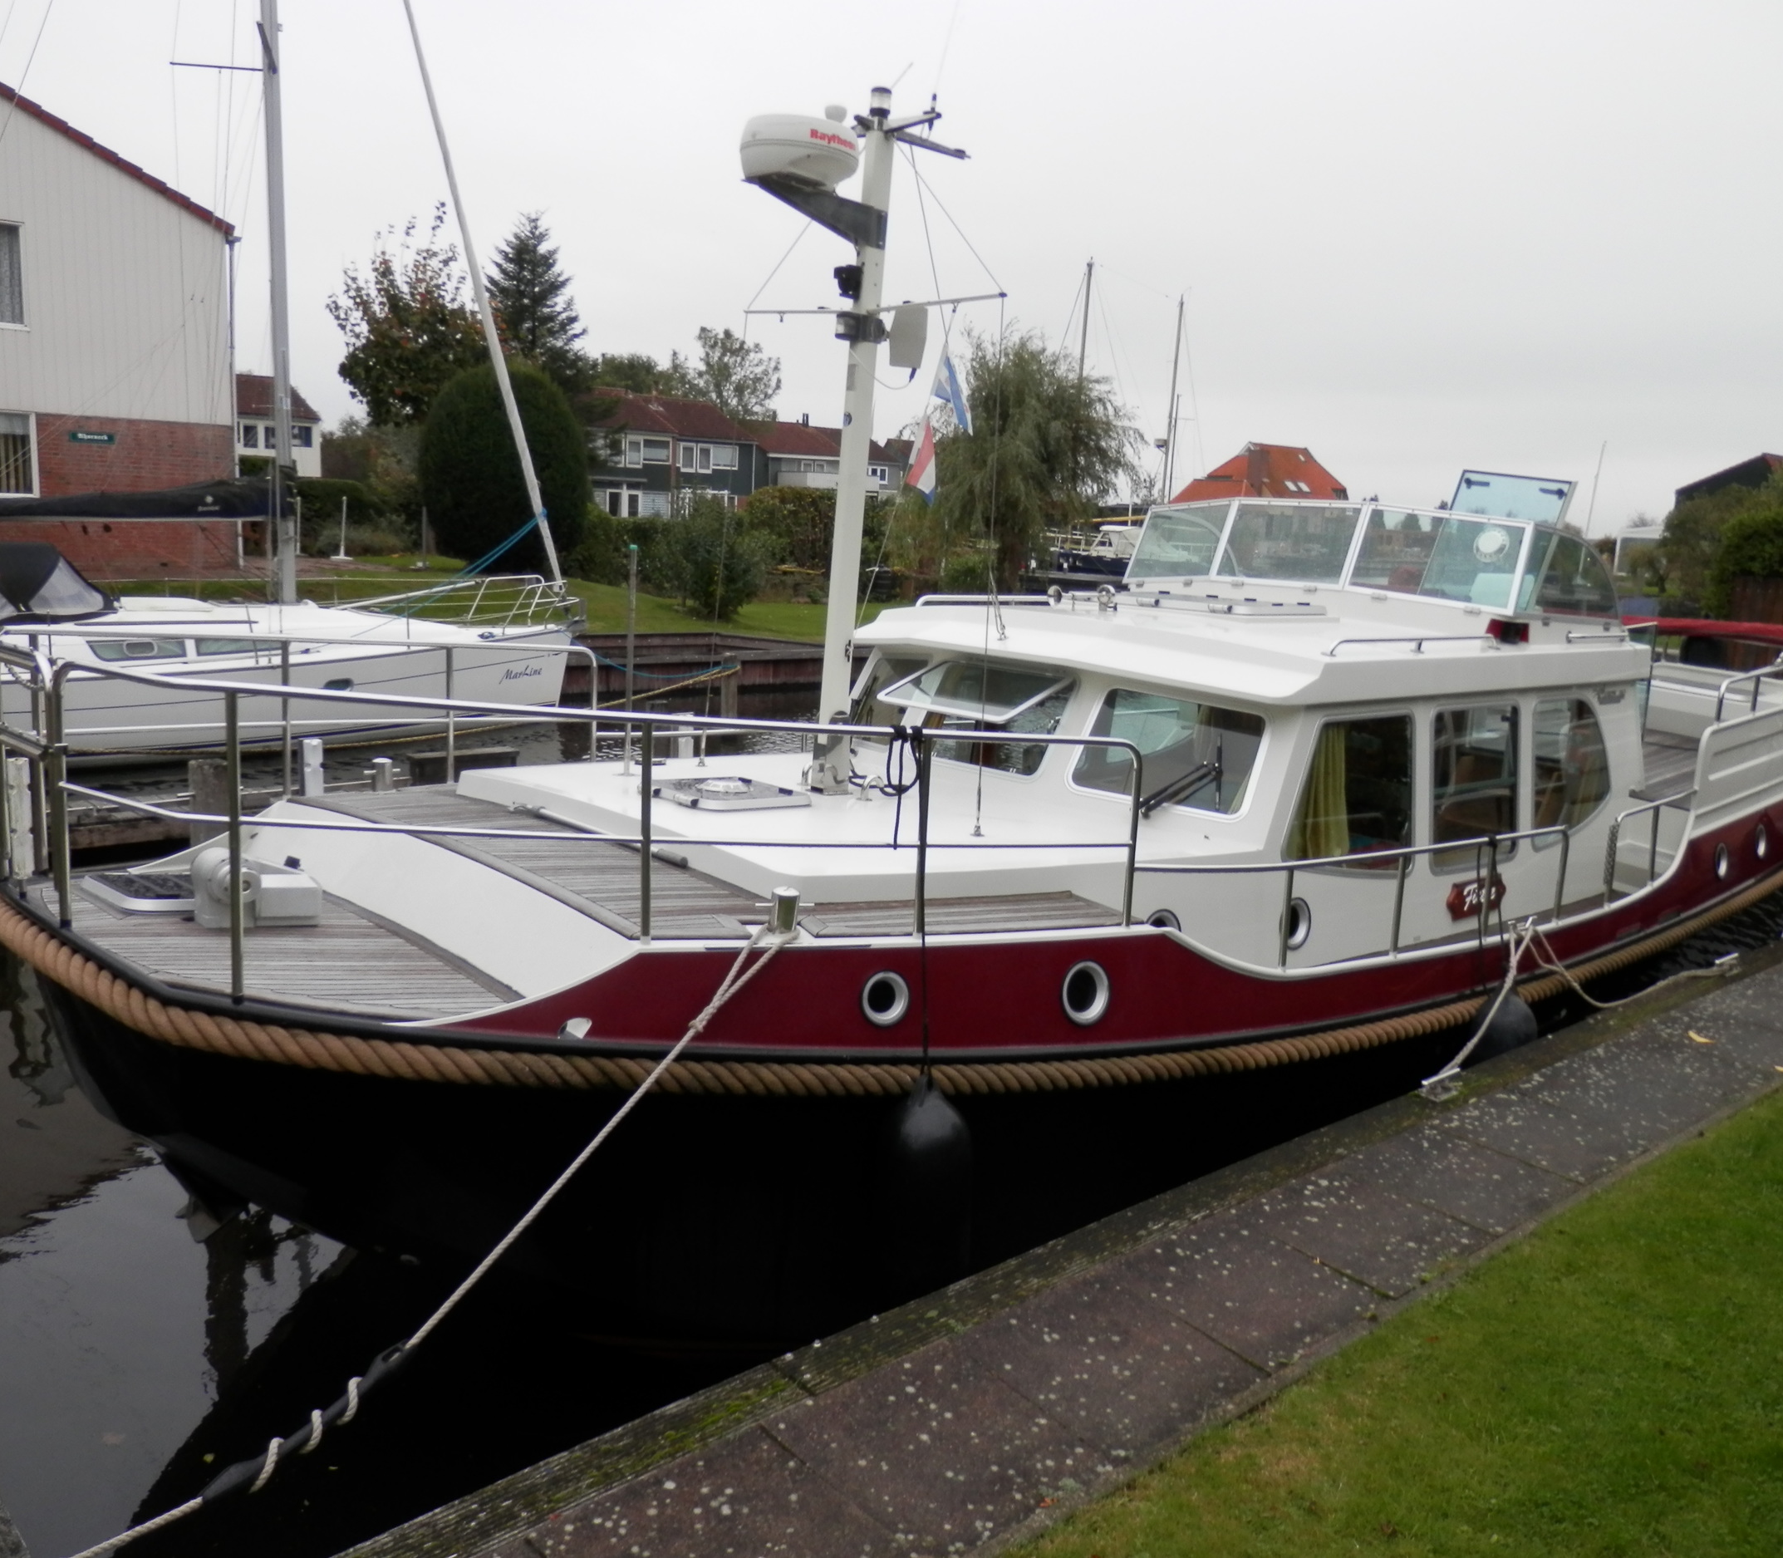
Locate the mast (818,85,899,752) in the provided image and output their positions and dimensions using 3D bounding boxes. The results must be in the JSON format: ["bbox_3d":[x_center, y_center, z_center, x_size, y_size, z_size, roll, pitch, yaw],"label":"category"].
[{"bbox_3d":[-0.141,-1.332,5.917,0.140,2.650,0.130,4,8,-1],"label":"mast"}]

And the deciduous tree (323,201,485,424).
[{"bbox_3d":[-9.876,-8.132,31.000,3.700,6.800,3.600,-1,10,-17],"label":"deciduous tree"}]

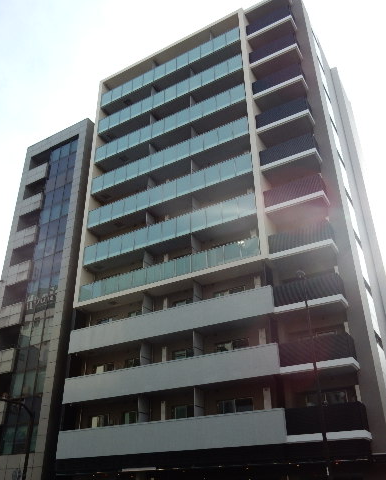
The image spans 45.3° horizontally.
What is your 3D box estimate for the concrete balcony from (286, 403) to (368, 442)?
[{"bbox_3d":[5.611,7.604,19.132,3.108,1.344,1.254,-16,-33,26],"label":"concrete balcony"}]

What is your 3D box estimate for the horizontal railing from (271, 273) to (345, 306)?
[{"bbox_3d":[5.497,2.590,21.839,3.108,1.092,1.030,-16,-33,26],"label":"horizontal railing"}]

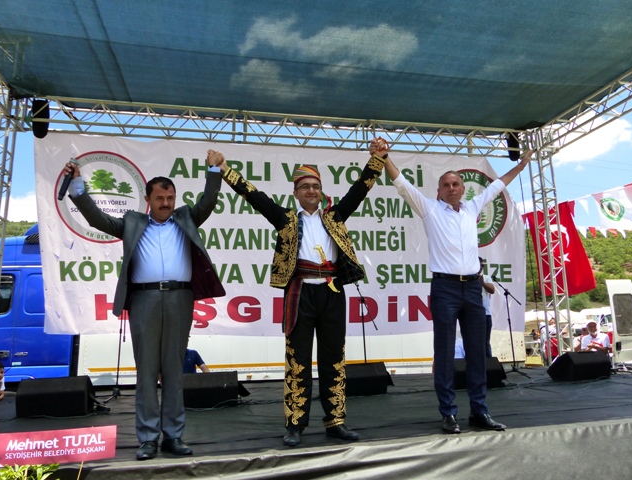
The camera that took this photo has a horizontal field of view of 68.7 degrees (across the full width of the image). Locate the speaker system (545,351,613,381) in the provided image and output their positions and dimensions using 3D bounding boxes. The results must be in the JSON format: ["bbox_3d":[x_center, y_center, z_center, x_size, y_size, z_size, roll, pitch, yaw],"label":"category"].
[{"bbox_3d":[3.024,1.424,5.310,0.560,0.310,0.420,1,-10,-16],"label":"speaker system"}]

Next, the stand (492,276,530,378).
[{"bbox_3d":[2.368,1.062,5.644,0.460,1.150,0.420,-9,-12,36],"label":"stand"}]

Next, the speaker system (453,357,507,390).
[{"bbox_3d":[1.655,1.404,4.974,0.550,0.310,0.420,0,-10,-10],"label":"speaker system"}]

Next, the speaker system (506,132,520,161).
[{"bbox_3d":[3.435,-1.617,8.018,0.210,0.440,0.230,-3,-11,6],"label":"speaker system"}]

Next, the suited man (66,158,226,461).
[{"bbox_3d":[-1.088,0.320,2.890,0.994,1.890,0.480,1,-10,-16],"label":"suited man"}]

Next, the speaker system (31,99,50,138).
[{"bbox_3d":[-3.687,-1.637,6.204,0.190,0.500,0.200,1,-10,-13],"label":"speaker system"}]

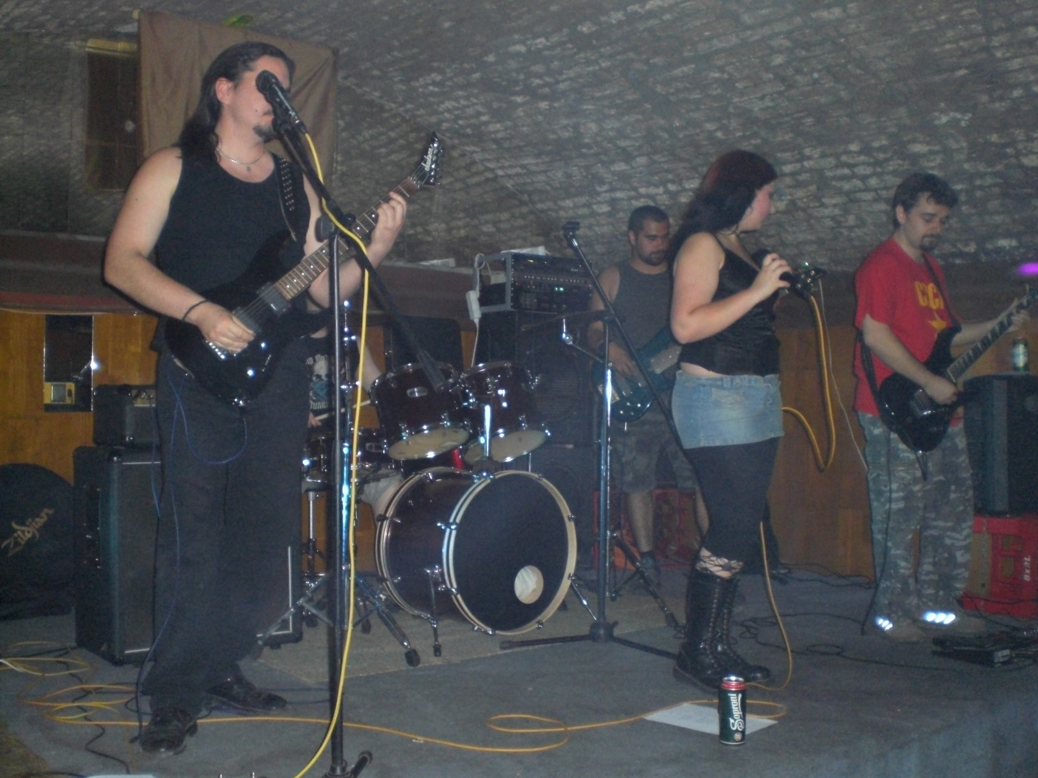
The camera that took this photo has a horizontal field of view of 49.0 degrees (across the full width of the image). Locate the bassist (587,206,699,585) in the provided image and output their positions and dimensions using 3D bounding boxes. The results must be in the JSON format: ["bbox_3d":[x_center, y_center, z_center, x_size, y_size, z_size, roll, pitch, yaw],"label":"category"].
[{"bbox_3d":[0.575,0.030,5.220,0.560,1.730,0.420,0,0,-3],"label":"bassist"}]

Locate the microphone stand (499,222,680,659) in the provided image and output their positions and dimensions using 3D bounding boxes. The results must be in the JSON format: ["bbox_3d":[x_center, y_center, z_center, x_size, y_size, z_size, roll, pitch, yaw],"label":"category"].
[{"bbox_3d":[0.262,0.150,4.050,0.650,1.475,0.560,0,0,0],"label":"microphone stand"}]

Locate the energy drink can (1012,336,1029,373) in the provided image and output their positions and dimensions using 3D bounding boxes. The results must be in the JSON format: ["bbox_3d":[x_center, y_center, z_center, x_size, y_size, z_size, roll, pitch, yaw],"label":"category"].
[{"bbox_3d":[2.059,-0.141,4.680,0.060,0.146,0.060,0,0,27],"label":"energy drink can"}]

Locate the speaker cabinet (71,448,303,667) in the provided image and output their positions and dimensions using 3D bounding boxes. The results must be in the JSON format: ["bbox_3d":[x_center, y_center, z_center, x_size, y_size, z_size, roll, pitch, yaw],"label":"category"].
[{"bbox_3d":[-1.165,0.550,4.060,0.670,0.710,0.380,0,0,-37],"label":"speaker cabinet"}]

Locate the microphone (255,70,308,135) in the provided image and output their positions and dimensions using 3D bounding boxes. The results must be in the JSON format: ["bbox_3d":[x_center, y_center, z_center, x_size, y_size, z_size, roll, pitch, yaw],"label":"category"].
[{"bbox_3d":[-0.560,-0.680,2.700,0.052,0.170,0.052,-44,-13,14],"label":"microphone"}]

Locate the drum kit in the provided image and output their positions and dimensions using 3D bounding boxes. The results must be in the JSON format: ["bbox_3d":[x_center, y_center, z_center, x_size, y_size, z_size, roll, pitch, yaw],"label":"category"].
[{"bbox_3d":[-0.380,0.400,4.520,1.200,1.040,1.100,0,0,-37],"label":"drum kit"}]

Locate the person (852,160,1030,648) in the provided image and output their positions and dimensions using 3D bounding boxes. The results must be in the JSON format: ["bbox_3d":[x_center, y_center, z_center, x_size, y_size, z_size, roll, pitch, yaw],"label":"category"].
[{"bbox_3d":[1.520,0.055,4.240,0.620,1.740,0.550,0,0,-38],"label":"person"}]

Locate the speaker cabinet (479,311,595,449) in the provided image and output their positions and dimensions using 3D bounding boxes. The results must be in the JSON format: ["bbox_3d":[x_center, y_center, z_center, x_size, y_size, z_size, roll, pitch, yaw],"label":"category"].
[{"bbox_3d":[0.075,-0.047,5.715,0.490,0.635,0.370,0,0,-37],"label":"speaker cabinet"}]

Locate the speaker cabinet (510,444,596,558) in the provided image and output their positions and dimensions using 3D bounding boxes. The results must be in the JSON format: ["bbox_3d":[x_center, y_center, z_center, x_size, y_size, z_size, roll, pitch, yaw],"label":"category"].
[{"bbox_3d":[0.064,0.575,5.580,0.500,0.610,0.370,0,0,-38],"label":"speaker cabinet"}]

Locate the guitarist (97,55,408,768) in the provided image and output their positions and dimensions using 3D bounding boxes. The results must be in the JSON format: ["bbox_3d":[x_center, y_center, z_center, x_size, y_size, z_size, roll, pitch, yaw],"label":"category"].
[{"bbox_3d":[-0.760,-0.010,3.060,0.740,1.850,0.620,0,0,-32],"label":"guitarist"}]

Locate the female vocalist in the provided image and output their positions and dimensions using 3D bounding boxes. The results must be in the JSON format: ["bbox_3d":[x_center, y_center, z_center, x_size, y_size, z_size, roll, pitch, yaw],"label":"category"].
[{"bbox_3d":[0.648,0.080,3.470,0.400,1.620,0.470,0,0,18],"label":"female vocalist"}]

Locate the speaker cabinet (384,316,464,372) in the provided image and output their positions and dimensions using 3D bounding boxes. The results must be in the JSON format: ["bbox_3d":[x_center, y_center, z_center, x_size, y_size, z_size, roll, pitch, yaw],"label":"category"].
[{"bbox_3d":[-0.475,-0.070,5.600,0.370,0.580,0.320,0,0,-22],"label":"speaker cabinet"}]

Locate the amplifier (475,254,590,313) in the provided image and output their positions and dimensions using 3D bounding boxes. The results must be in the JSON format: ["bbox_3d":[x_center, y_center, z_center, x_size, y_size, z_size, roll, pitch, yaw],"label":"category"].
[{"bbox_3d":[0.067,-0.506,5.687,0.490,0.272,0.300,0,0,-37],"label":"amplifier"}]

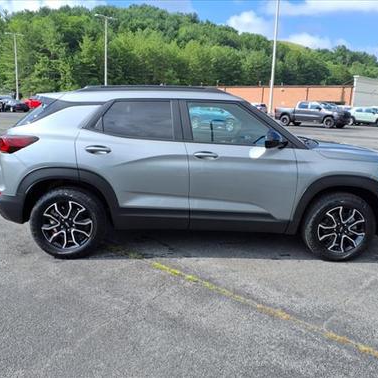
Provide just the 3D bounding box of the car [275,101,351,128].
[{"bbox_3d":[10.106,-6.081,32.140,5.900,1.980,2.080,12,15,39],"label":"car"}]

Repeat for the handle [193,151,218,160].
[{"bbox_3d":[0.164,-0.308,3.633,0.235,0.065,0.060,1,12,-4],"label":"handle"}]

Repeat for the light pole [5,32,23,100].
[{"bbox_3d":[-21.244,-14.253,48.300,2.200,9.200,0.400,-9,15,-42],"label":"light pole"}]

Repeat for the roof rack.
[{"bbox_3d":[-0.371,-1.063,4.329,1.470,0.085,1.150,1,12,-4],"label":"roof rack"}]

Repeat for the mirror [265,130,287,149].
[{"bbox_3d":[0.793,-0.462,3.594,0.175,0.170,0.230,1,11,-2],"label":"mirror"}]

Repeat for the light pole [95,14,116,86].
[{"bbox_3d":[-8.054,-11.907,38.468,2.300,9.400,0.350,-5,14,-32],"label":"light pole"}]

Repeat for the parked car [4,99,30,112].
[{"bbox_3d":[-20.180,-9.657,45.698,1.830,1.470,4.750,-9,15,-42],"label":"parked car"}]

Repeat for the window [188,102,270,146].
[{"bbox_3d":[0.380,-0.615,3.735,0.790,0.415,0.110,1,11,-2],"label":"window"}]

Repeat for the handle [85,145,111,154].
[{"bbox_3d":[-0.818,-0.351,3.561,0.235,0.065,0.060,1,12,-4],"label":"handle"}]

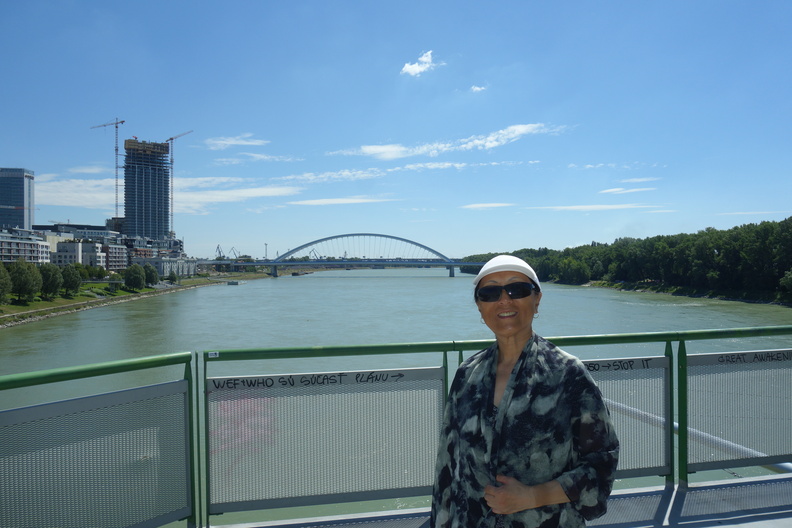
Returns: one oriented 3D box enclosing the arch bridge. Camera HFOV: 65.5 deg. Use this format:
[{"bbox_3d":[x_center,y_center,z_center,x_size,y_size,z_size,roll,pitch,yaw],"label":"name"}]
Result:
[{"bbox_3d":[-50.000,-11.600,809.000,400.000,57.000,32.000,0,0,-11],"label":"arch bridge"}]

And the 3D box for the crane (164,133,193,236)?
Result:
[{"bbox_3d":[-248.000,-69.000,705.000,4.000,155.000,75.000,0,0,-41],"label":"crane"}]

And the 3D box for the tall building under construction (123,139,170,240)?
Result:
[{"bbox_3d":[-287.000,-64.000,711.000,48.000,147.000,31.000,0,0,-28],"label":"tall building under construction"}]

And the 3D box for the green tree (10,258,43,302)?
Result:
[{"bbox_3d":[-132.500,5.800,221.000,10.600,15.300,10.600,0,0,-31],"label":"green tree"}]

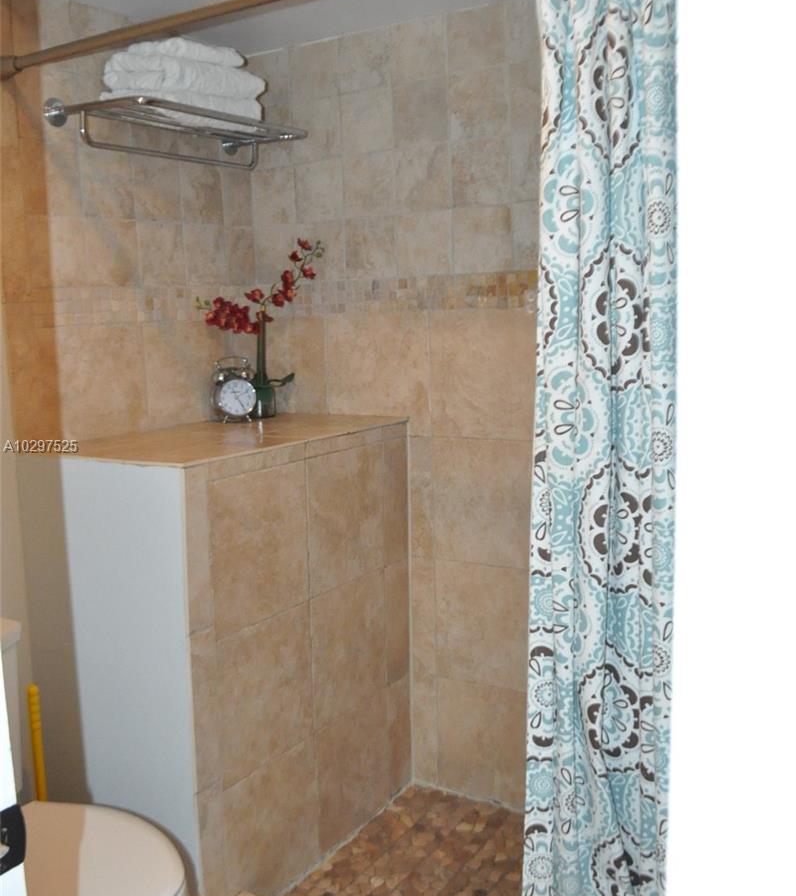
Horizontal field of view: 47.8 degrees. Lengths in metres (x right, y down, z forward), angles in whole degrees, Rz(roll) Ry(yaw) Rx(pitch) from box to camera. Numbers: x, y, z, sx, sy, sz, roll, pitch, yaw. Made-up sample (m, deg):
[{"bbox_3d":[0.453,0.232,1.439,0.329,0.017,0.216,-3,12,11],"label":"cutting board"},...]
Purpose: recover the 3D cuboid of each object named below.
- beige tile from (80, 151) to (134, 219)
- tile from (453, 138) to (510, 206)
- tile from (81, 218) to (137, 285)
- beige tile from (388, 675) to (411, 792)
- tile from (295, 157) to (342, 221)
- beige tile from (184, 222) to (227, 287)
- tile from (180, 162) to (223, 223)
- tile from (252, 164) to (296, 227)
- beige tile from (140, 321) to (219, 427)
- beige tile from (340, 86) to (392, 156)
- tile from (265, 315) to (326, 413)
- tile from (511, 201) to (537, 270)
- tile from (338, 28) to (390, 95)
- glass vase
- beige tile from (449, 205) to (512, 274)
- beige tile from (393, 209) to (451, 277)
[{"bbox_3d":[-0.680,-0.617,2.099,0.012,0.153,0.154,3,9,31],"label":"beige tile"},{"bbox_3d":[0.210,-0.699,2.282,0.160,0.160,0.012,3,9,30],"label":"tile"},{"bbox_3d":[-0.707,-0.481,2.208,0.010,0.159,0.166,4,10,33],"label":"tile"},{"bbox_3d":[0.010,0.798,2.504,0.012,0.335,0.106,3,9,31],"label":"beige tile"},{"bbox_3d":[-0.220,-0.725,2.538,0.164,0.164,0.012,3,8,31],"label":"tile"},{"bbox_3d":[-0.513,-0.511,2.382,0.012,0.153,0.150,3,9,31],"label":"beige tile"},{"bbox_3d":[-0.543,-0.702,2.480,0.012,0.164,0.164,3,8,31],"label":"tile"},{"bbox_3d":[-0.357,-0.730,2.611,0.157,0.160,0.012,3,9,30],"label":"tile"},{"bbox_3d":[-0.561,-0.193,2.426,0.012,0.280,0.327,3,9,31],"label":"beige tile"},{"bbox_3d":[-0.076,-0.832,2.301,0.158,0.154,0.012,3,9,31],"label":"beige tile"},{"bbox_3d":[-0.299,-0.231,2.608,0.243,0.286,0.012,3,9,31],"label":"tile"},{"bbox_3d":[0.359,-0.523,2.220,0.164,0.164,0.012,3,8,31],"label":"tile"},{"bbox_3d":[-0.081,-1.014,2.358,0.160,0.147,0.012,3,9,31],"label":"tile"},{"bbox_3d":[-0.390,-0.240,2.560,0.078,0.305,0.078,4,10,33],"label":"glass vase"},{"bbox_3d":[0.217,-0.534,2.304,0.164,0.164,0.012,3,8,31],"label":"beige tile"},{"bbox_3d":[0.072,-0.542,2.387,0.161,0.164,0.012,3,9,30],"label":"beige tile"}]

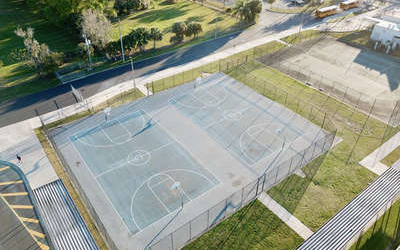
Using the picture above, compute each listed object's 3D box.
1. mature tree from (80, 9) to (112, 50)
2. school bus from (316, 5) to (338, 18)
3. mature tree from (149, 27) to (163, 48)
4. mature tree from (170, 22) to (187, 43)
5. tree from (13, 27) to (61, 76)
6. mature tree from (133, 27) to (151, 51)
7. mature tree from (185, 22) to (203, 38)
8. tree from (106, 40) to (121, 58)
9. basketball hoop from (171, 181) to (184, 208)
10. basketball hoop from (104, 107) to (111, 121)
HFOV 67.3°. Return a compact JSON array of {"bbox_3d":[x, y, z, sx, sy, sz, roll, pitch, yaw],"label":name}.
[{"bbox_3d":[-28.939,-26.664,84.538,8.430,11.050,8.430,1,36,0],"label":"mature tree"},{"bbox_3d":[49.493,-44.049,117.056,10.500,3.050,2.450,-22,42,-28],"label":"school bus"},{"bbox_3d":[-12.781,-25.064,86.977,3.980,6.100,3.980,1,36,0],"label":"mature tree"},{"bbox_3d":[-6.579,-28.648,92.159,4.890,5.930,4.890,1,36,0],"label":"mature tree"},{"bbox_3d":[-38.623,-17.496,71.509,8.200,10.500,8.200,1,37,-1],"label":"tree"},{"bbox_3d":[-16.469,-23.781,84.269,4.800,6.500,4.800,1,37,-1],"label":"mature tree"},{"bbox_3d":[-1.738,-29.637,93.750,5.274,4.975,5.274,1,37,-1],"label":"mature tree"},{"bbox_3d":[-23.341,-20.557,81.374,3.630,5.140,3.630,1,36,0],"label":"tree"},{"bbox_3d":[-2.975,9.805,42.272,1.500,3.850,2.050,-24,44,-30],"label":"basketball hoop"},{"bbox_3d":[-17.622,-1.803,57.086,1.500,3.850,2.050,-24,44,-30],"label":"basketball hoop"}]

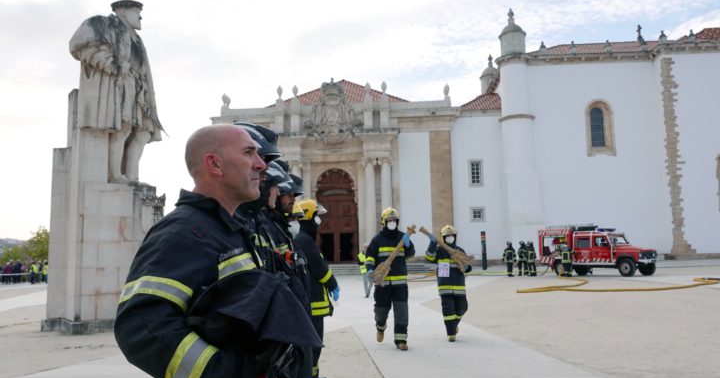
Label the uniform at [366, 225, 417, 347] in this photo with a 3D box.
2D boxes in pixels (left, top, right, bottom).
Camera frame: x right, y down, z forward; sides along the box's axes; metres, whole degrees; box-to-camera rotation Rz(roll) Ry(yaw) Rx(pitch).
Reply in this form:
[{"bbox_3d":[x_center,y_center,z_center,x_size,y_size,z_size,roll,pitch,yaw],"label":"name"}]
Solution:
[{"bbox_3d":[0.403,1.256,7.018,0.660,1.530,0.500,-1,-7,-2],"label":"uniform"}]

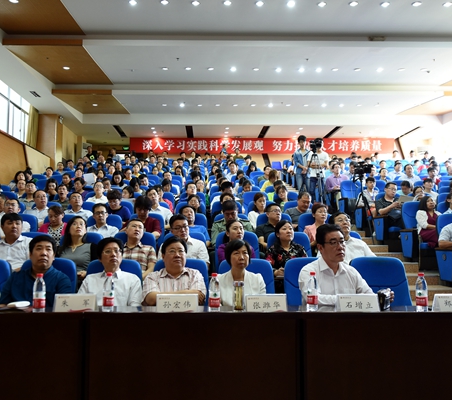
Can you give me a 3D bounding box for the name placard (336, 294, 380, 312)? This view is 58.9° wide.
[{"bbox_3d":[0.694,0.545,2.091,0.225,0.105,0.080,0,-4,0],"label":"name placard"}]

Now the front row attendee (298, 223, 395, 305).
[{"bbox_3d":[0.766,0.822,2.773,0.580,1.300,0.850,1,-4,-15],"label":"front row attendee"}]

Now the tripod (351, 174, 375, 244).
[{"bbox_3d":[2.390,0.162,7.004,0.620,1.250,0.620,0,-4,0],"label":"tripod"}]

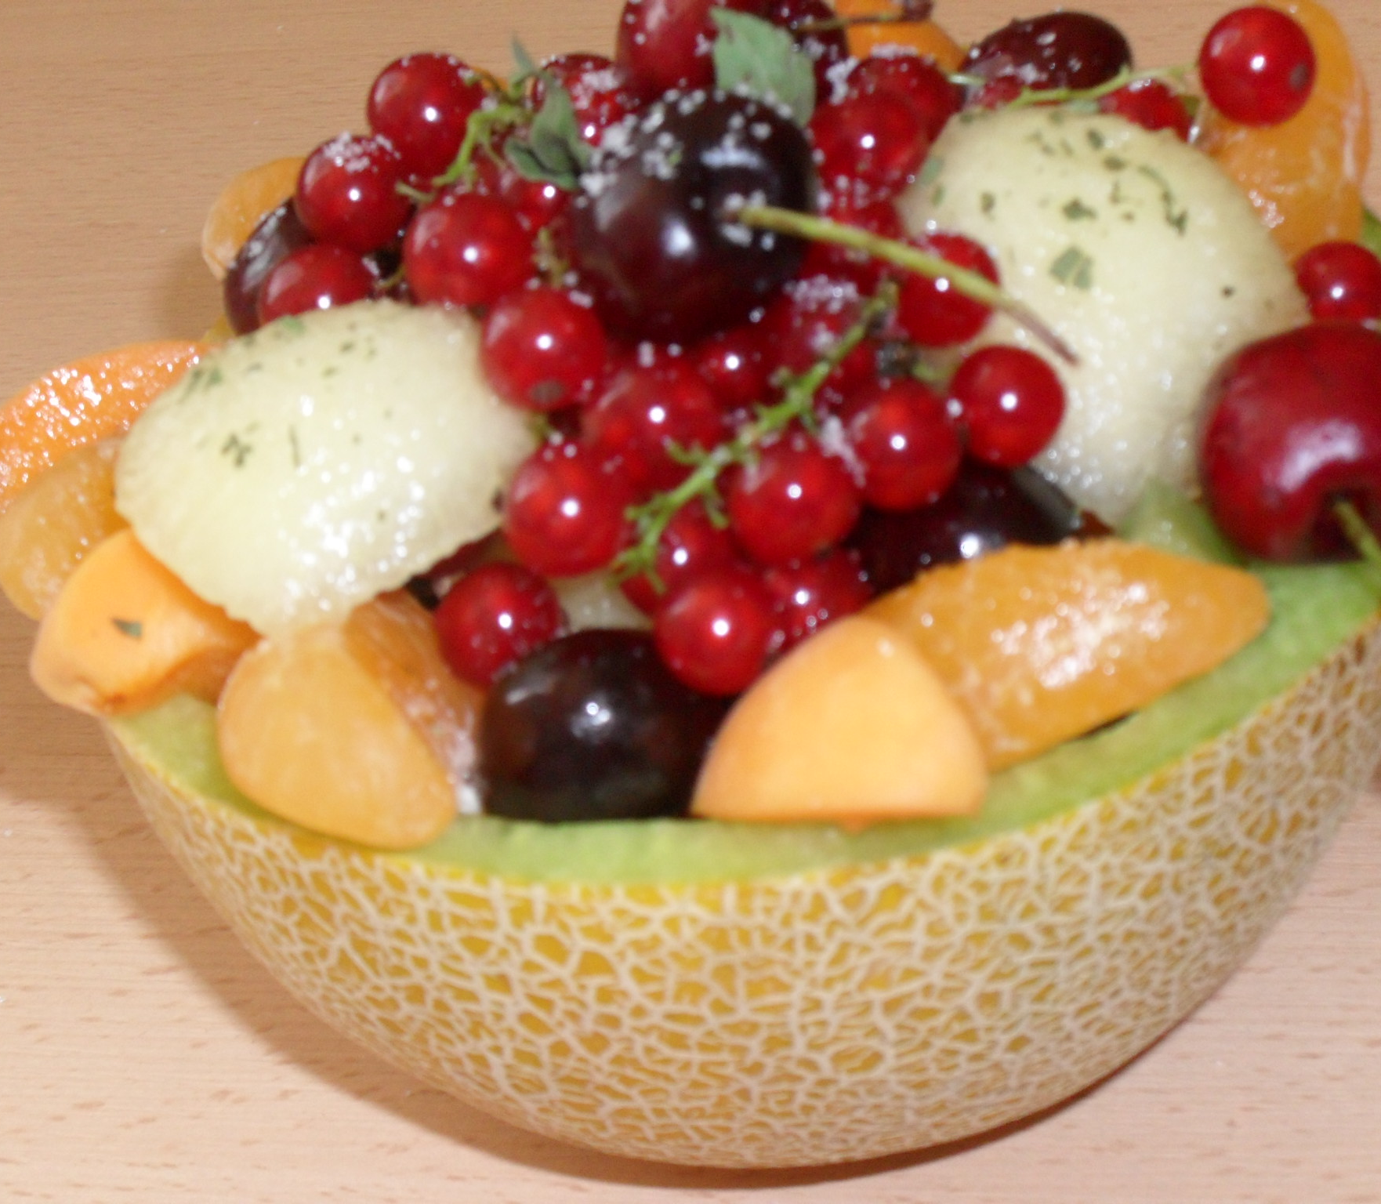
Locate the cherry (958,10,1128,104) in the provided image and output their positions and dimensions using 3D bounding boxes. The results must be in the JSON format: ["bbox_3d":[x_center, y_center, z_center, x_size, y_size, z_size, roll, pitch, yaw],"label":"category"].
[{"bbox_3d":[0.041,-0.061,0.317,0.019,0.017,0.019,-6,34,0],"label":"cherry"}]

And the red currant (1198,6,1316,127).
[{"bbox_3d":[0.057,-0.054,0.278,0.011,0.011,0.011,-6,34,0],"label":"red currant"}]

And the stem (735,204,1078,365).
[{"bbox_3d":[0.018,-0.027,0.231,0.033,0.004,0.004,27,0,20],"label":"stem"}]

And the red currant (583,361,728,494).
[{"bbox_3d":[-0.003,-0.015,0.240,0.012,0.012,0.012,1,37,0],"label":"red currant"}]

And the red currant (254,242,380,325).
[{"bbox_3d":[-0.034,-0.027,0.254,0.011,0.011,0.011,-4,37,0],"label":"red currant"}]

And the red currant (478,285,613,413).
[{"bbox_3d":[-0.013,-0.023,0.250,0.011,0.011,0.011,0,32,0],"label":"red currant"}]

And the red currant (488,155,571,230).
[{"bbox_3d":[-0.014,-0.039,0.265,0.011,0.011,0.011,0,32,0],"label":"red currant"}]

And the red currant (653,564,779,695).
[{"bbox_3d":[0.002,0.002,0.235,0.011,0.011,0.011,-4,37,0],"label":"red currant"}]

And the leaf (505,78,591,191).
[{"bbox_3d":[-0.014,-0.045,0.270,0.009,0.004,0.012,0,72,0],"label":"leaf"}]

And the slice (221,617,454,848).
[{"bbox_3d":[-0.031,0.011,0.246,0.022,0.020,0.023,8,37,19],"label":"slice"}]

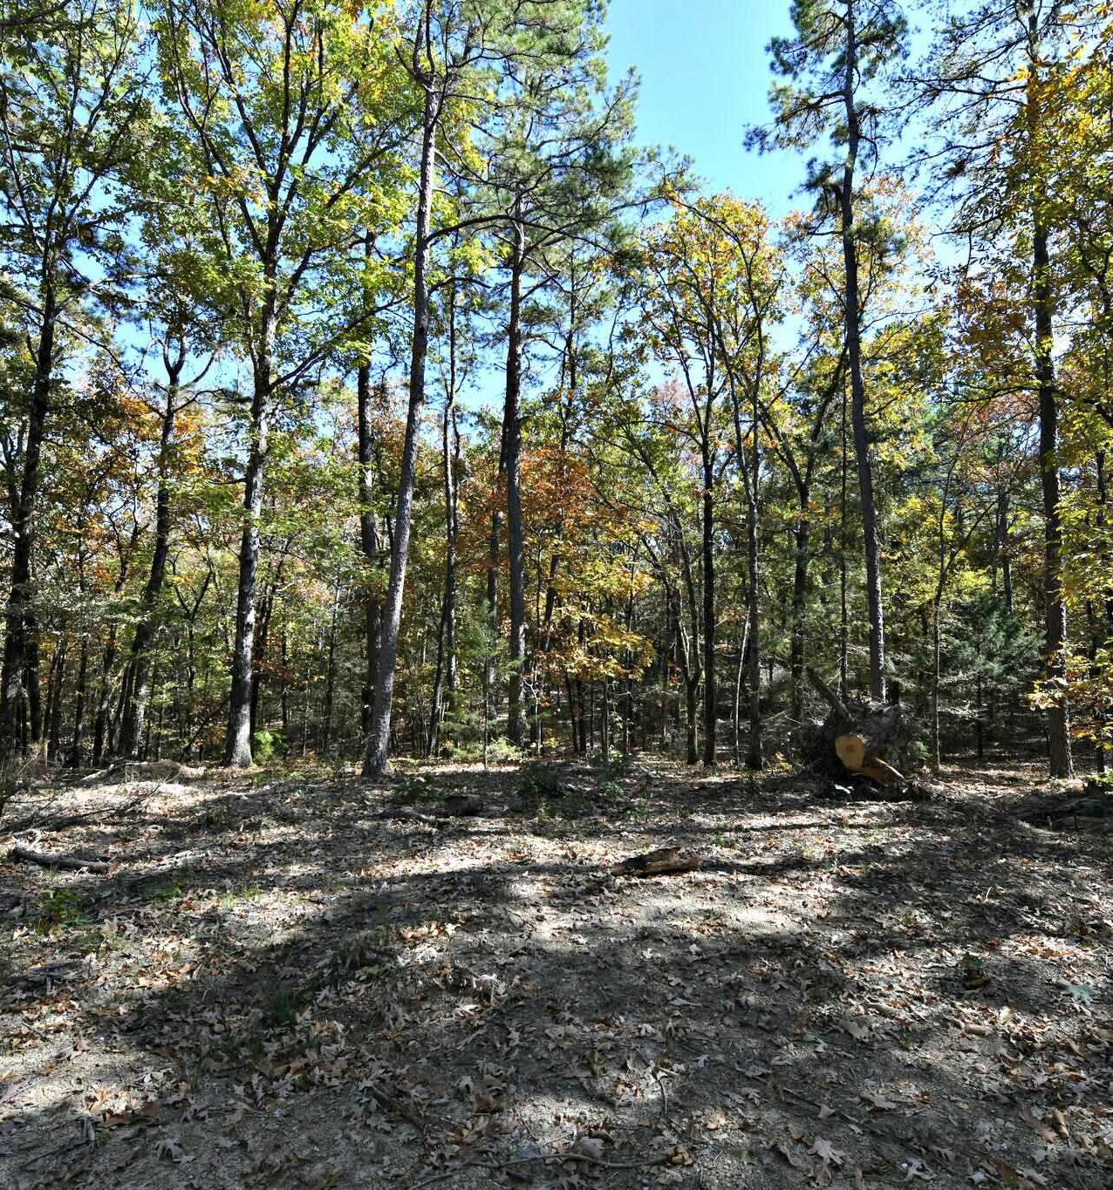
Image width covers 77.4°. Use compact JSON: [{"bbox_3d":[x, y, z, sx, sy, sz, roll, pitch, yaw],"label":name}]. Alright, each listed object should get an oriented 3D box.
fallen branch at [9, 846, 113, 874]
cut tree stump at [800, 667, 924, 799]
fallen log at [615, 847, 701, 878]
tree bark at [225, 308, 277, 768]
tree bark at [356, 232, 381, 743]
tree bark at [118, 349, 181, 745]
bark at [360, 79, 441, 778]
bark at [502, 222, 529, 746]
[{"bbox_3d":[-3.520,1.889,4.925,0.987,0.110,0.140,-1,-4,19],"label":"fallen branch"},{"bbox_3d":[3.417,1.568,7.800,1.300,1.350,1.150,-2,-5,23],"label":"cut tree stump"},{"bbox_3d":[0.702,1.861,4.806,0.600,0.140,0.200,2,-4,-21],"label":"fallen log"},{"bbox_3d":[-4.061,-0.844,9.327,0.380,6.208,0.380,4,-5,-24],"label":"tree bark"},{"bbox_3d":[-3.072,-1.886,11.514,0.260,8.571,0.260,-1,-4,-15],"label":"tree bark"},{"bbox_3d":[-5.851,-0.660,10.105,0.240,6.044,0.230,4,-4,0],"label":"tree bark"},{"bbox_3d":[-1.929,-2.287,8.831,0.380,9.061,0.380,5,-4,-13],"label":"bark"},{"bbox_3d":[-0.643,-1.951,11.522,0.290,8.788,0.290,0,-4,-3],"label":"bark"}]

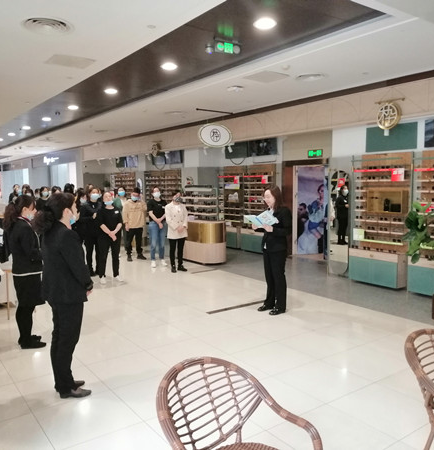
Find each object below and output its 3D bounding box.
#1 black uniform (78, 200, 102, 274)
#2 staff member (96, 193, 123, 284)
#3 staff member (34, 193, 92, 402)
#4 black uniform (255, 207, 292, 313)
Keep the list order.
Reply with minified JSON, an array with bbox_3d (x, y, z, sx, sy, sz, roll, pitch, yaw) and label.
[{"bbox_3d":[-2.297,0.223,8.264,0.450,1.310,0.290,-3,6,-23],"label":"black uniform"},{"bbox_3d":[-1.870,0.185,7.848,0.450,1.551,0.290,-3,6,-21],"label":"staff member"},{"bbox_3d":[-1.181,0.546,3.504,0.400,1.570,0.440,-5,7,-35],"label":"staff member"},{"bbox_3d":[0.704,0.420,5.698,0.420,1.330,0.450,-5,7,-35],"label":"black uniform"}]

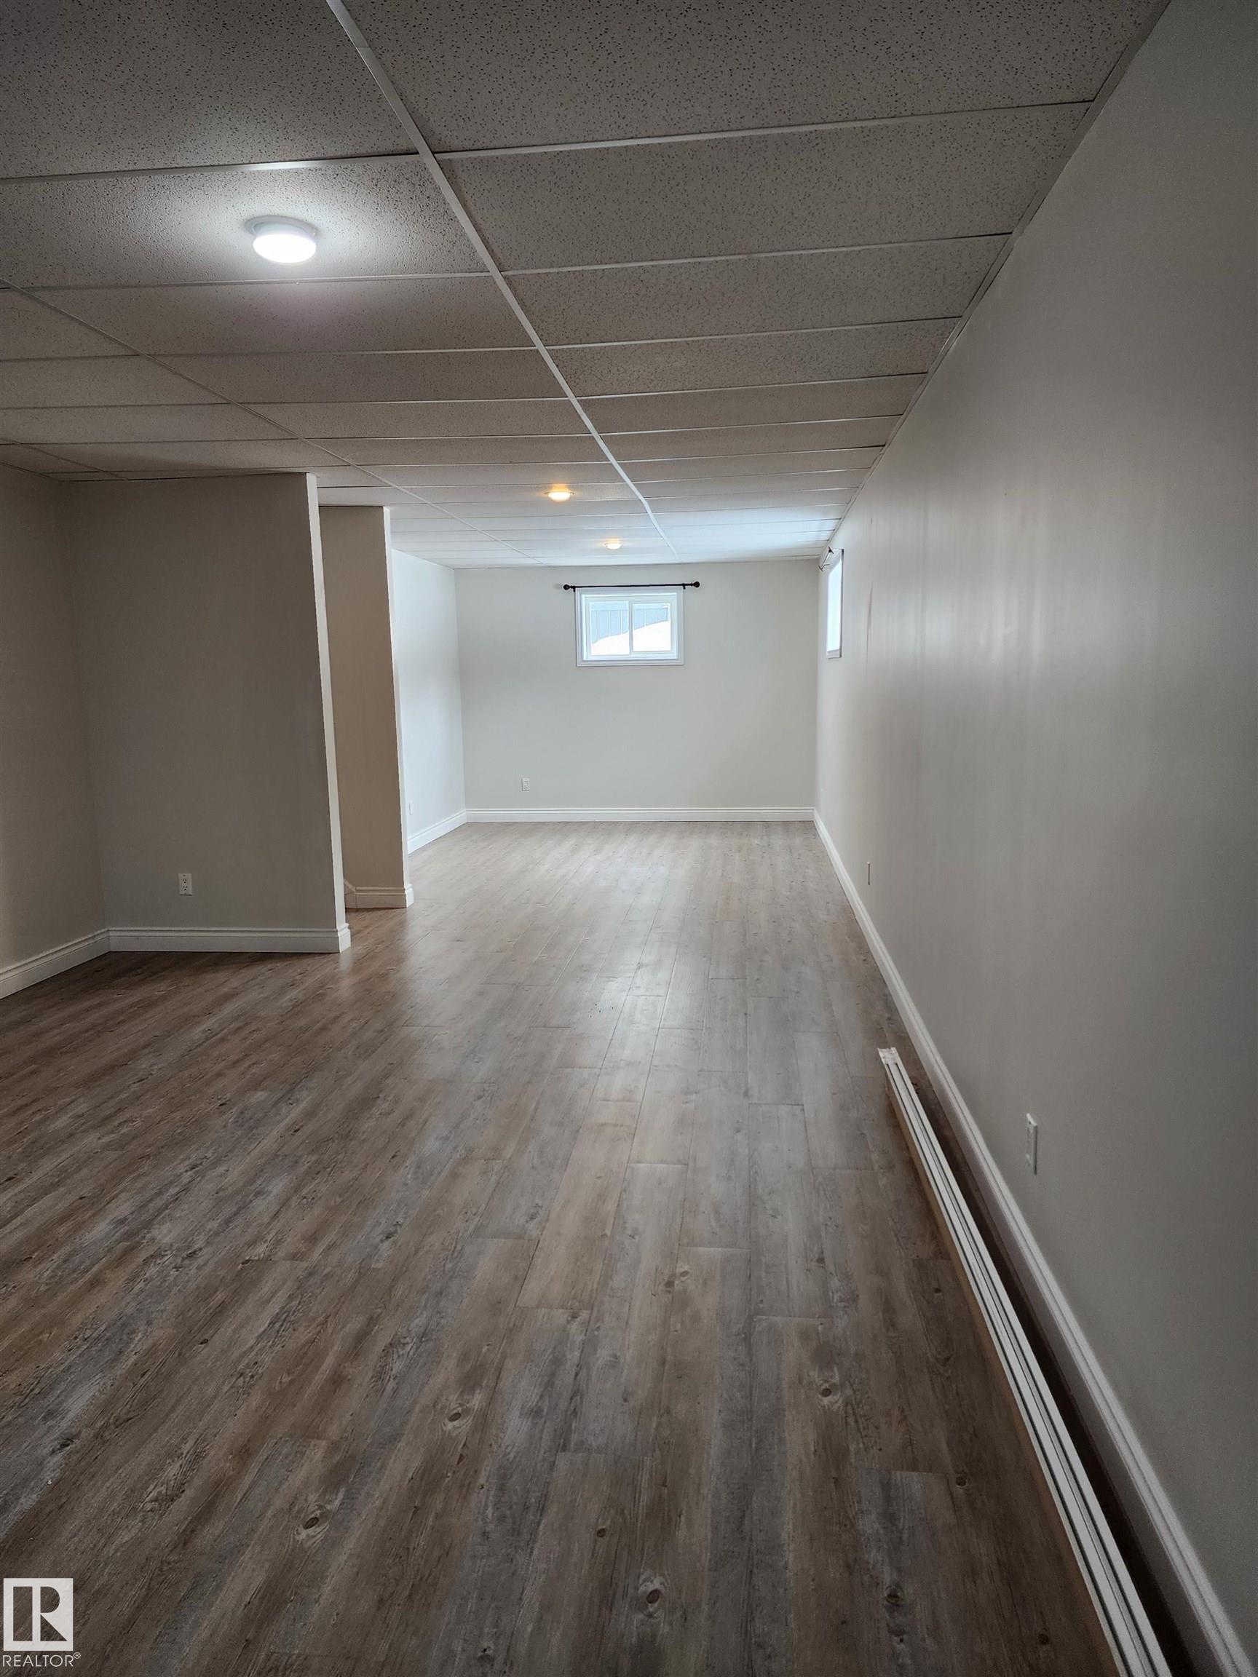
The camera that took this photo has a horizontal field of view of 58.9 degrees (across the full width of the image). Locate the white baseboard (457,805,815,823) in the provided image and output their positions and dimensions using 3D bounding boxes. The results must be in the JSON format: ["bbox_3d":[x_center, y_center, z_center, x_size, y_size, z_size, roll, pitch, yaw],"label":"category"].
[{"bbox_3d":[0.072,-0.216,10.320,3.267,0.126,0.022,0,8,6],"label":"white baseboard"}]

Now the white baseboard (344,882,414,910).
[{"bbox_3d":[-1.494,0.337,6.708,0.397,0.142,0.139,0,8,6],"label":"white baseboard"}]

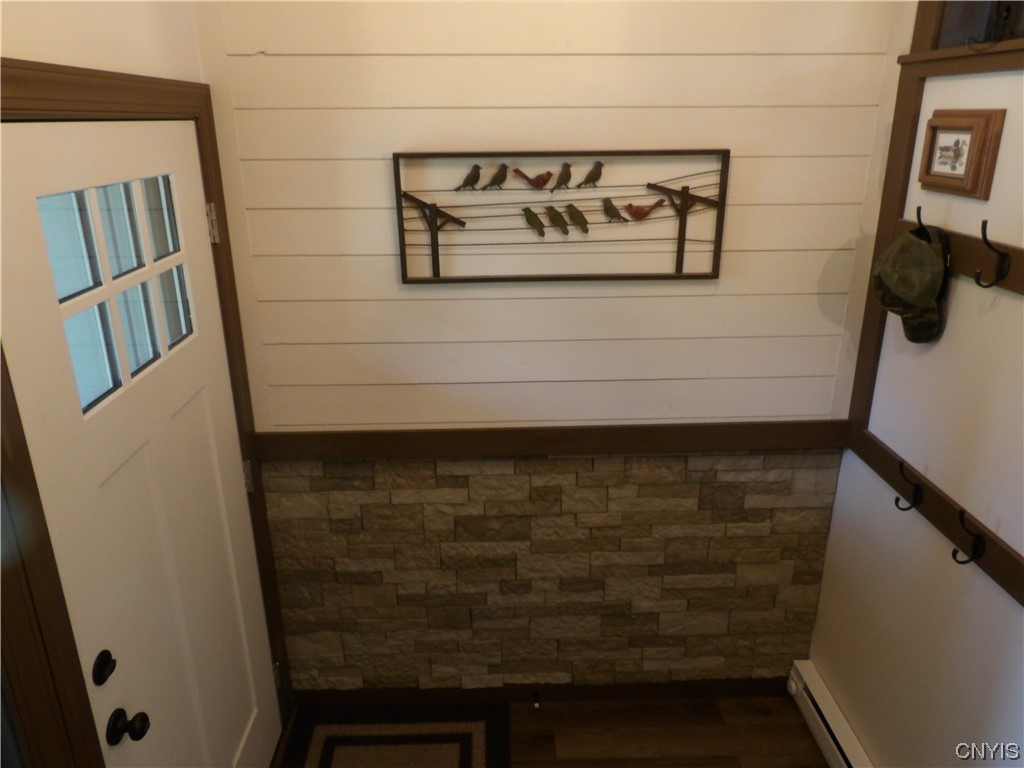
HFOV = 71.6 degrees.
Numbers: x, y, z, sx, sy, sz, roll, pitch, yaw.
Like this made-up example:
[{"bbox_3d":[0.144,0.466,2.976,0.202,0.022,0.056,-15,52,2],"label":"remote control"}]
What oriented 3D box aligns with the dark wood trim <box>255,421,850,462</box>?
[{"bbox_3d":[0.137,0.180,2.252,1.872,0.093,0.025,-1,20,-2],"label":"dark wood trim"}]

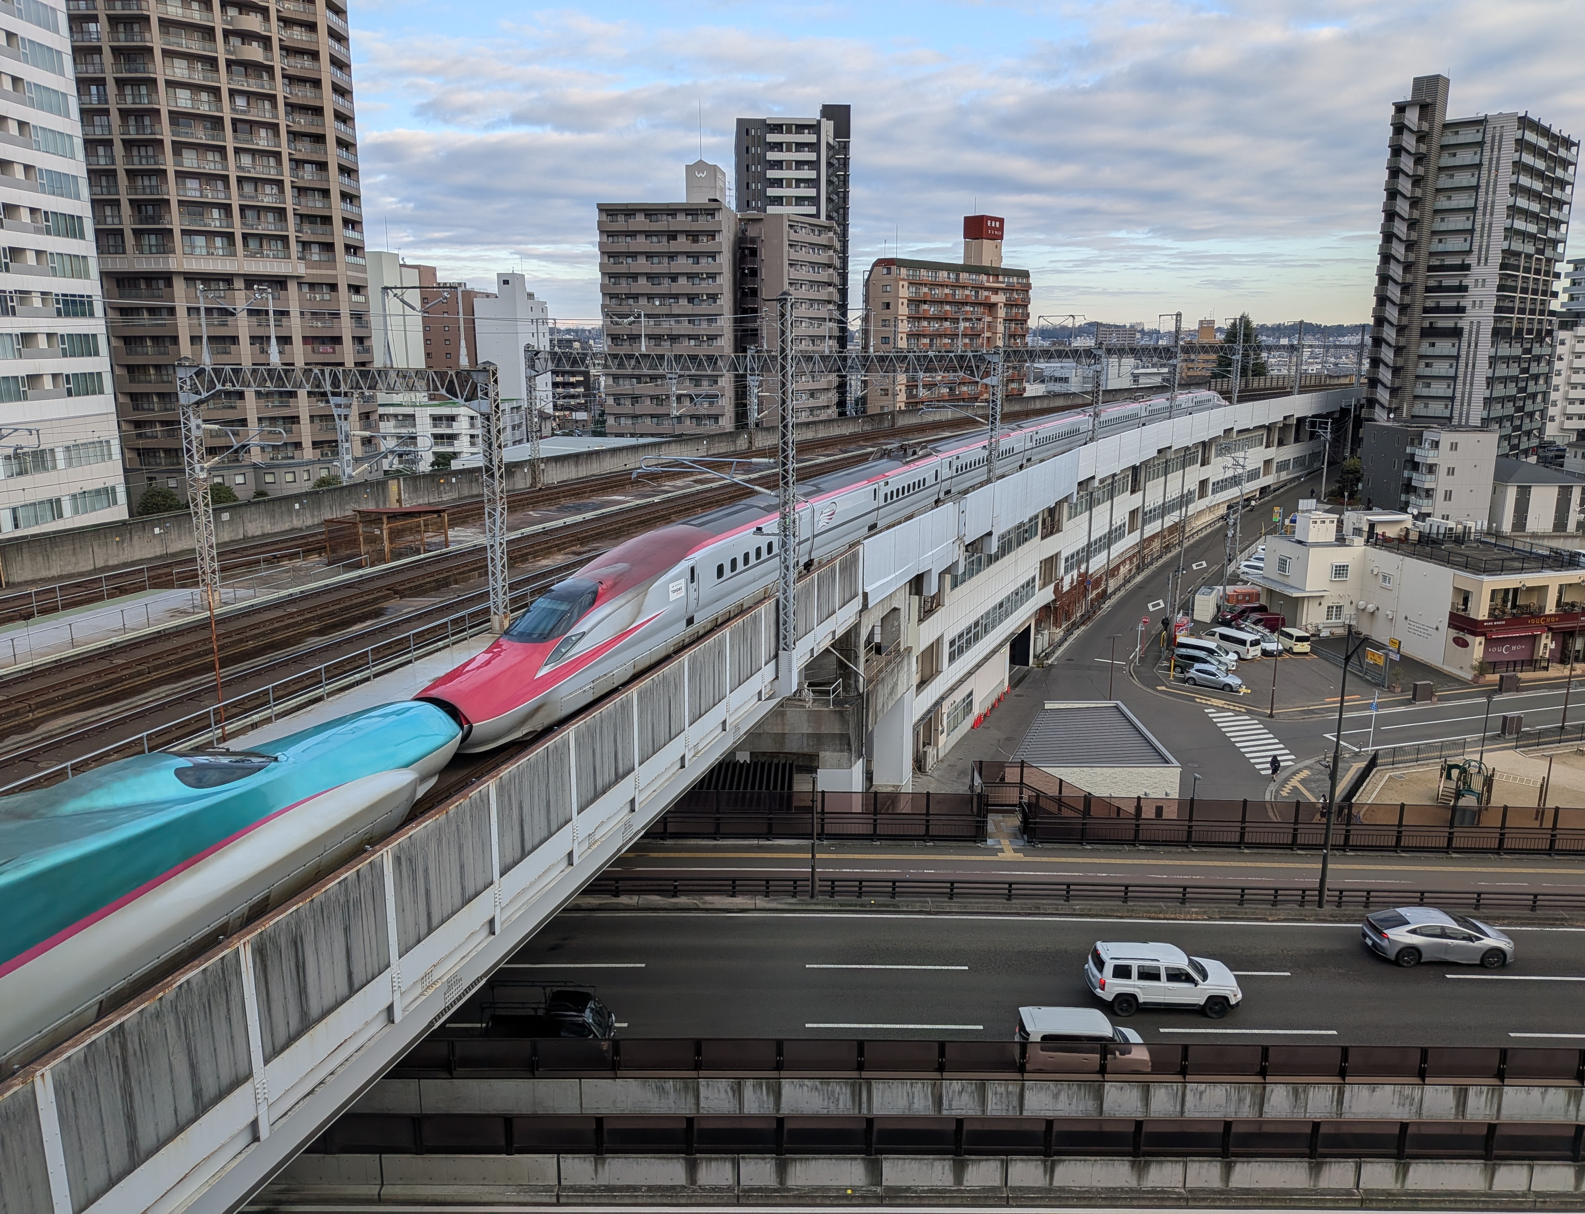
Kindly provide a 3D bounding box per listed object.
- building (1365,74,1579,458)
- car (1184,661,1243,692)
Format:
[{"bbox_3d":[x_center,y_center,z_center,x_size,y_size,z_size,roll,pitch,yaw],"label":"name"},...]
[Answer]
[{"bbox_3d":[106.599,-49.501,176.342,30.000,57.000,17.000,-12,17,-43],"label":"building"},{"bbox_3d":[30.950,5.120,82.500,4.350,1.460,1.770,9,16,33],"label":"car"}]

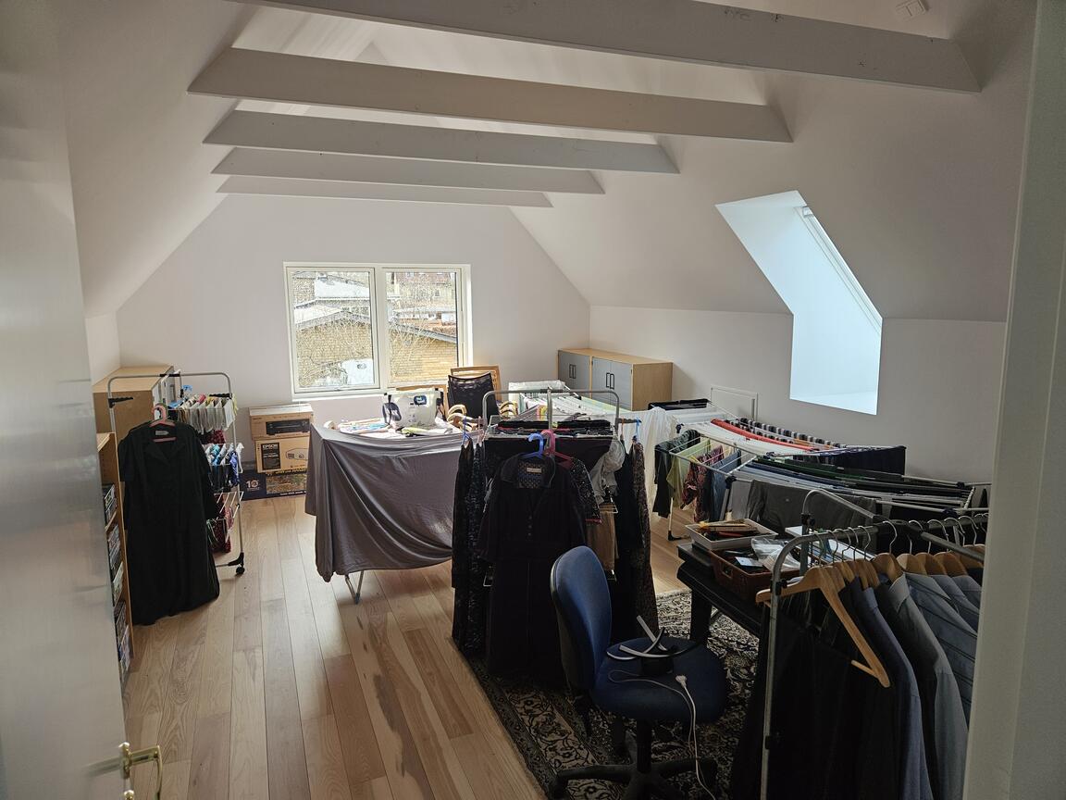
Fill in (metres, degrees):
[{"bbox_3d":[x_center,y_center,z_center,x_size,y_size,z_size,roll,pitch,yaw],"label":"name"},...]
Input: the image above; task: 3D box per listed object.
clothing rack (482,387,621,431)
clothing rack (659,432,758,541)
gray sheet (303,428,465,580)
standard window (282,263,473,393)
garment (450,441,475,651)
[{"bbox_3d":[0.093,0.583,3.488,0.680,1.260,0.640,0,9,1],"label":"clothing rack"},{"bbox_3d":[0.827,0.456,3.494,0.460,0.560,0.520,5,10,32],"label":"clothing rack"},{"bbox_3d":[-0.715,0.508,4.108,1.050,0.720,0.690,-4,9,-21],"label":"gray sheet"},{"bbox_3d":[-1.473,-0.701,6.943,1.750,1.230,0.140,-4,9,-21],"label":"standard window"},{"bbox_3d":[-0.342,0.672,3.507,0.120,0.974,0.420,0,9,1],"label":"garment"}]

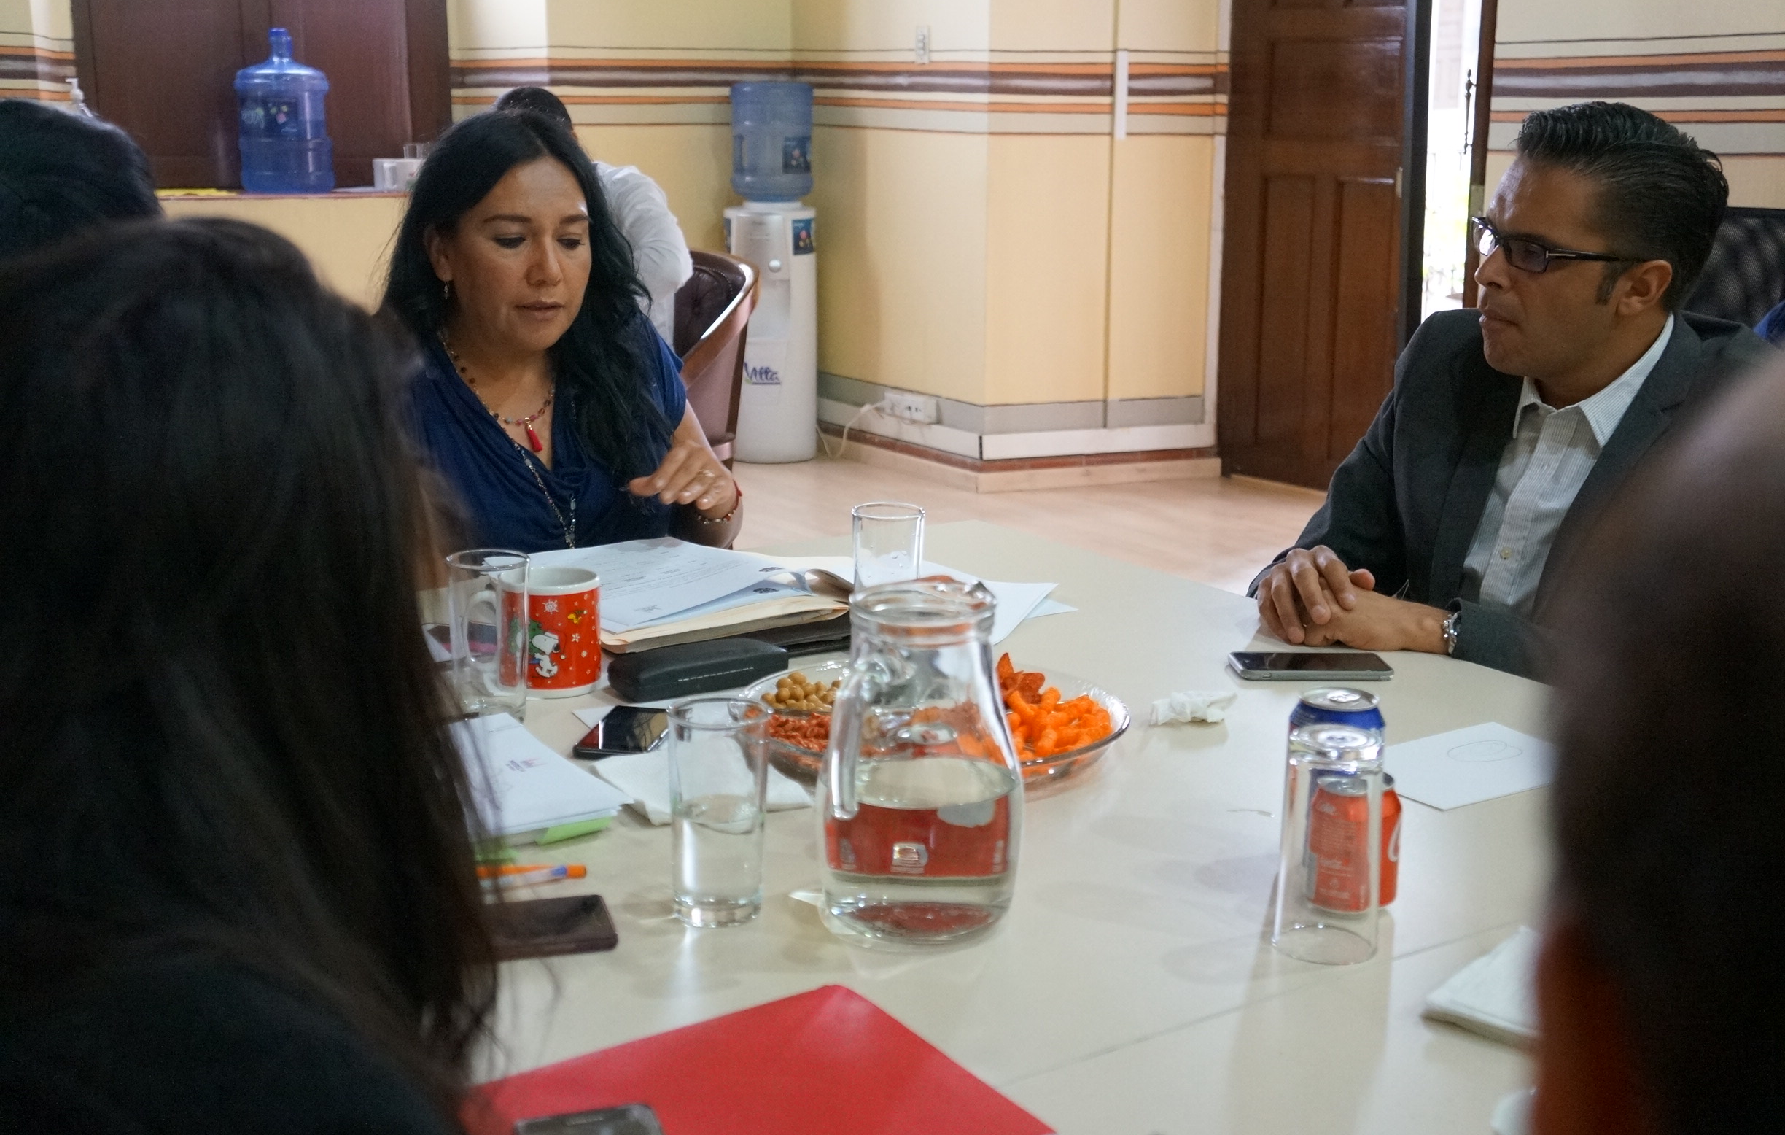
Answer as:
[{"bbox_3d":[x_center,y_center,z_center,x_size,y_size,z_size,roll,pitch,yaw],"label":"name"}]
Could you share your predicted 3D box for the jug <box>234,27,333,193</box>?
[{"bbox_3d":[-1.809,-1.362,6.344,0.273,0.475,0.273,0,13,0],"label":"jug"}]

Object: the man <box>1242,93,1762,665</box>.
[{"bbox_3d":[0.685,0.154,2.221,0.700,1.250,0.570,-10,17,-36],"label":"man"}]

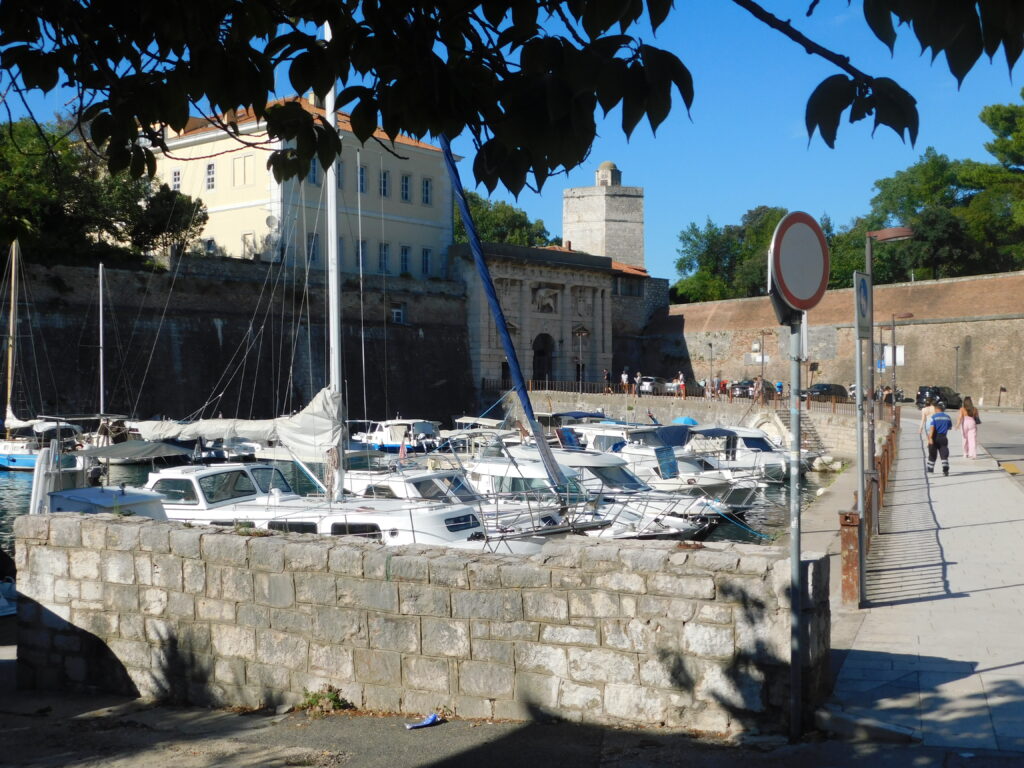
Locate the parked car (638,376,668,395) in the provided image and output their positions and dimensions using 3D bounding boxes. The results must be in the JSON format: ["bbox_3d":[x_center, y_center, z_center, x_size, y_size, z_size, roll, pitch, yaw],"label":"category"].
[{"bbox_3d":[12.600,0.170,101.000,1.800,1.520,4.300,0,0,41],"label":"parked car"}]

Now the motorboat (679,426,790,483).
[{"bbox_3d":[10.100,2.900,50.000,6.200,2.400,2.350,0,0,17],"label":"motorboat"}]

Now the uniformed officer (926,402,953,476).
[{"bbox_3d":[10.313,1.327,28.500,0.580,1.770,0.450,0,1,17],"label":"uniformed officer"}]

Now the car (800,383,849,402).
[{"bbox_3d":[25.904,0.762,97.000,1.800,1.500,4.300,0,1,41],"label":"car"}]

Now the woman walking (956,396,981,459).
[{"bbox_3d":[12.300,1.200,32.000,0.580,1.680,0.400,0,0,19],"label":"woman walking"}]

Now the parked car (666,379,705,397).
[{"bbox_3d":[14.411,0.306,98.000,1.800,1.470,4.300,0,1,36],"label":"parked car"}]

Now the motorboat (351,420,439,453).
[{"bbox_3d":[-7.100,3.130,73.000,5.800,2.200,2.200,0,0,40],"label":"motorboat"}]

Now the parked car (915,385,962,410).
[{"bbox_3d":[29.659,0.991,82.000,1.850,1.650,4.350,0,1,41],"label":"parked car"}]

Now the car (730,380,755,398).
[{"bbox_3d":[18.300,0.430,90.000,1.800,1.500,4.300,0,0,36],"label":"car"}]

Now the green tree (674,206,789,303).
[{"bbox_3d":[23.009,-13.251,125.052,12.000,11.000,10.500,0,1,10],"label":"green tree"}]

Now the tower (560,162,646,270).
[{"bbox_3d":[12.618,-15.349,162.145,11.300,30.500,10.800,0,1,4],"label":"tower"}]

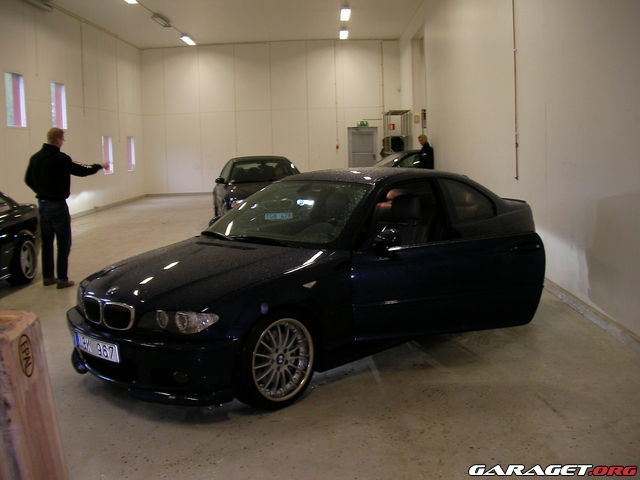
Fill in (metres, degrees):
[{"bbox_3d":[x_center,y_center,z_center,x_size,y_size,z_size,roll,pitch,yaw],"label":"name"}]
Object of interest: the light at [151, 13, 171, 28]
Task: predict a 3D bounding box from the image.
[{"bbox_3d":[-3.969,-5.497,18.922,0.270,0.120,1.400,-2,7,1],"label":"light"}]

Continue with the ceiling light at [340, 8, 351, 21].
[{"bbox_3d":[0.659,-5.750,19.353,0.270,0.120,1.400,-2,7,1],"label":"ceiling light"}]

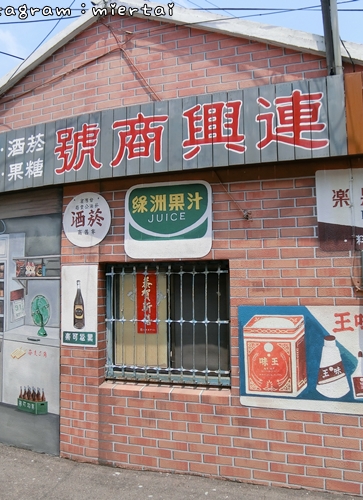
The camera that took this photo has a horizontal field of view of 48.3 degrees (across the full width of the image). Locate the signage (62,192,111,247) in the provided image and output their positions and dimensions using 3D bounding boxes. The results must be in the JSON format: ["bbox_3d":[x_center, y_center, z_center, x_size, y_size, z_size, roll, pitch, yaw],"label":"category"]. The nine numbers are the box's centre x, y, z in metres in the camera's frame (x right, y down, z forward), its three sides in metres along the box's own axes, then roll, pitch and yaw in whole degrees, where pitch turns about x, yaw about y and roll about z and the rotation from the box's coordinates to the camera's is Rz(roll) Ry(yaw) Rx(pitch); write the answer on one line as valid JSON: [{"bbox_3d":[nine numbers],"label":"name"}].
[{"bbox_3d":[-0.908,-0.290,3.854,0.519,0.533,0.050,-2,-5,17],"label":"signage"}]

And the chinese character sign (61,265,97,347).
[{"bbox_3d":[-0.965,0.521,3.800,0.385,0.748,0.050,-2,-5,17],"label":"chinese character sign"}]

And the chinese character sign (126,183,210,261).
[{"bbox_3d":[-0.131,-0.269,3.607,0.822,0.680,0.050,-2,-5,17],"label":"chinese character sign"}]

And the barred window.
[{"bbox_3d":[-0.133,0.649,3.699,1.230,1.068,0.100,-2,-5,17],"label":"barred window"}]

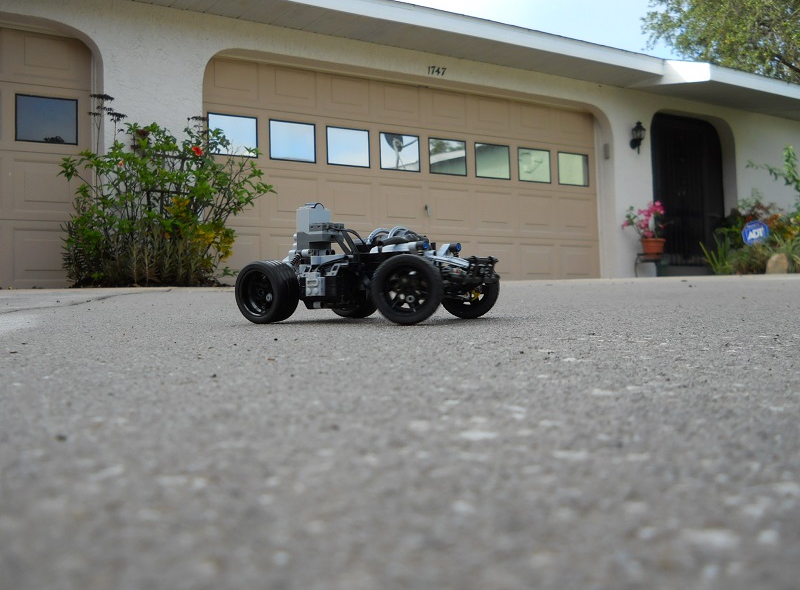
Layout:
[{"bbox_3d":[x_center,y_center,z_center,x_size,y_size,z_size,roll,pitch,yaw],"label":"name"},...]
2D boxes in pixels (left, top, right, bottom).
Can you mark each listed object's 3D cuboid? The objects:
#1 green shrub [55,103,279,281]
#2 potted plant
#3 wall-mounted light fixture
[{"bbox_3d":[-1.806,-0.785,6.612,1.500,1.410,0.900,0,-3,-32],"label":"green shrub"},{"bbox_3d":[2.761,-0.740,9.656,0.470,0.640,0.420,0,-3,-32],"label":"potted plant"},{"bbox_3d":[2.759,-1.822,9.892,0.155,0.375,0.190,0,-3,-32],"label":"wall-mounted light fixture"}]

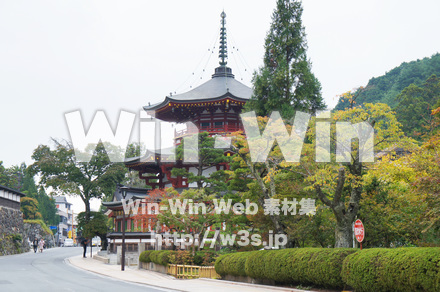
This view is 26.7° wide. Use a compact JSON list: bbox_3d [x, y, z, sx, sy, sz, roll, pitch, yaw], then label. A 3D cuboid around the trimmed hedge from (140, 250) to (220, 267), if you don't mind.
[{"bbox_3d":[-2.277,5.548,46.205,2.200,0.800,8.300,1,-6,-13],"label":"trimmed hedge"}]

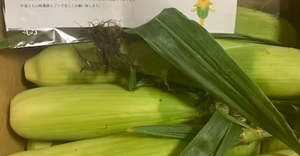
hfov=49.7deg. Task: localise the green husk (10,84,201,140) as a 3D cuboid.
[{"bbox_3d":[-0.051,0.039,0.367,0.215,0.061,0.062,0,55,0],"label":"green husk"}]

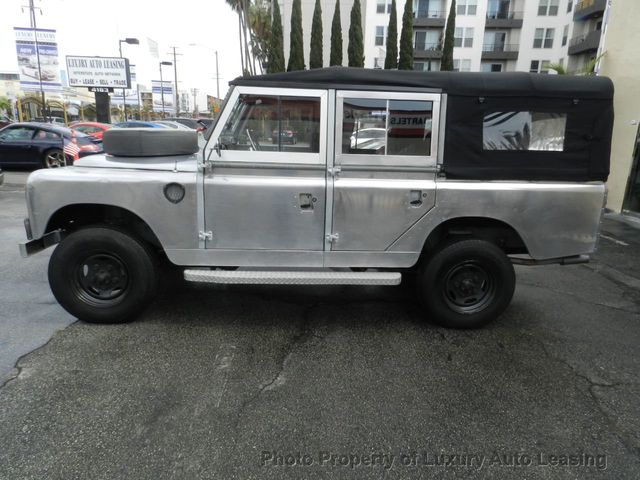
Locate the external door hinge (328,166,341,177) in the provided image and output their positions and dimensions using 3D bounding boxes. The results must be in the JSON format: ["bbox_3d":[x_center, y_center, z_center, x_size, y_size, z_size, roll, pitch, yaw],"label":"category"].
[{"bbox_3d":[0.102,-0.487,3.013,0.100,0.071,0.050,1,14,-4],"label":"external door hinge"}]

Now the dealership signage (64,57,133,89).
[{"bbox_3d":[-11.776,-8.928,22.724,2.980,1.497,0.462,1,14,-5],"label":"dealership signage"}]

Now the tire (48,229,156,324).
[{"bbox_3d":[-1.608,0.261,3.173,0.735,0.735,0.230,2,13,-4],"label":"tire"}]

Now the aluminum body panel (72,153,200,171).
[{"bbox_3d":[-1.400,-0.697,3.724,0.884,0.160,1.220,2,13,-4],"label":"aluminum body panel"}]

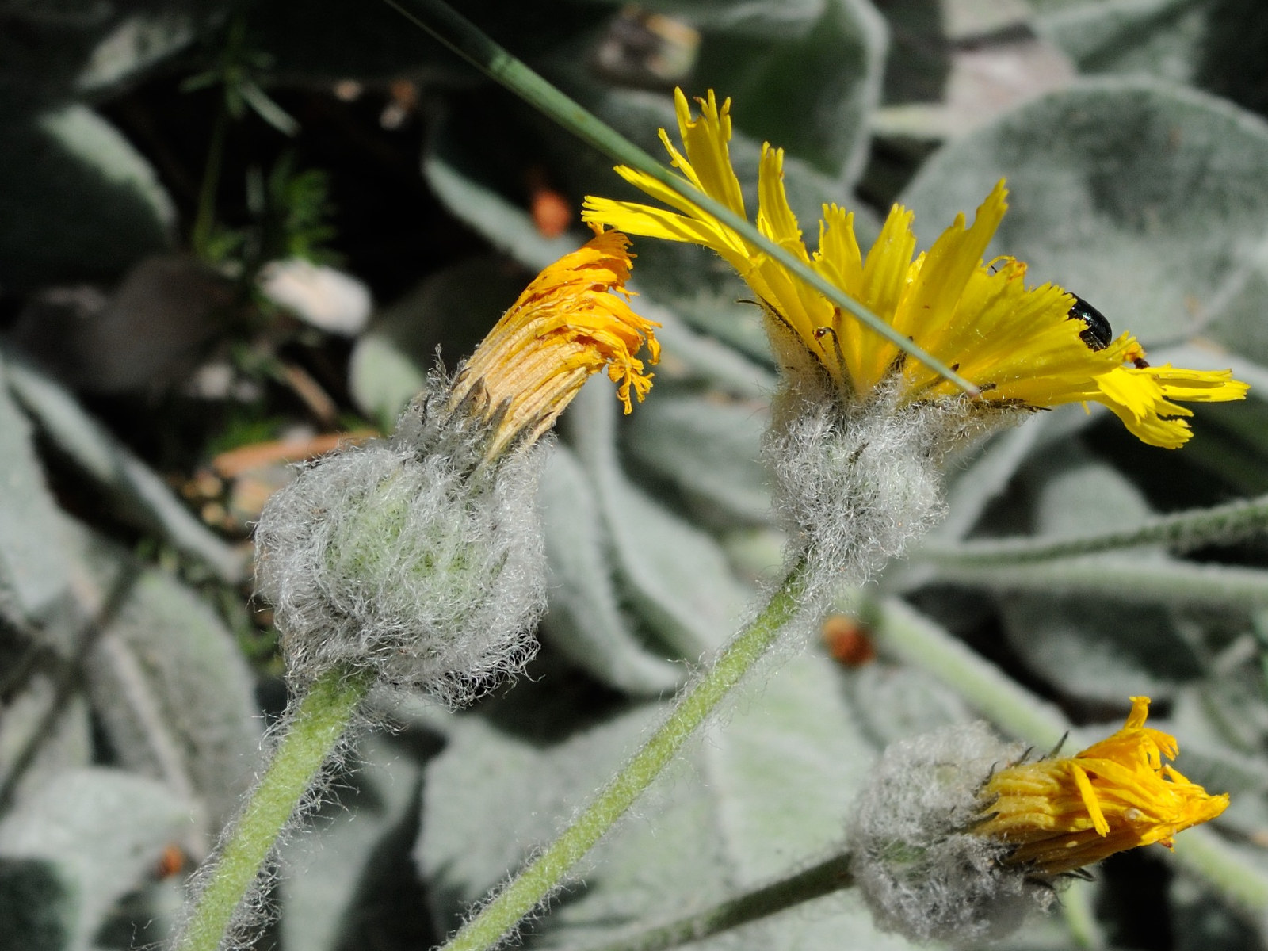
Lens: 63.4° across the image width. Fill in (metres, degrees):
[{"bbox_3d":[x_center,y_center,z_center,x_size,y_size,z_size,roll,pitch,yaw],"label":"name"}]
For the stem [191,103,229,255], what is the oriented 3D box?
[{"bbox_3d":[-0.050,-0.034,0.120,0.002,0.018,0.002,11,9,0],"label":"stem"}]

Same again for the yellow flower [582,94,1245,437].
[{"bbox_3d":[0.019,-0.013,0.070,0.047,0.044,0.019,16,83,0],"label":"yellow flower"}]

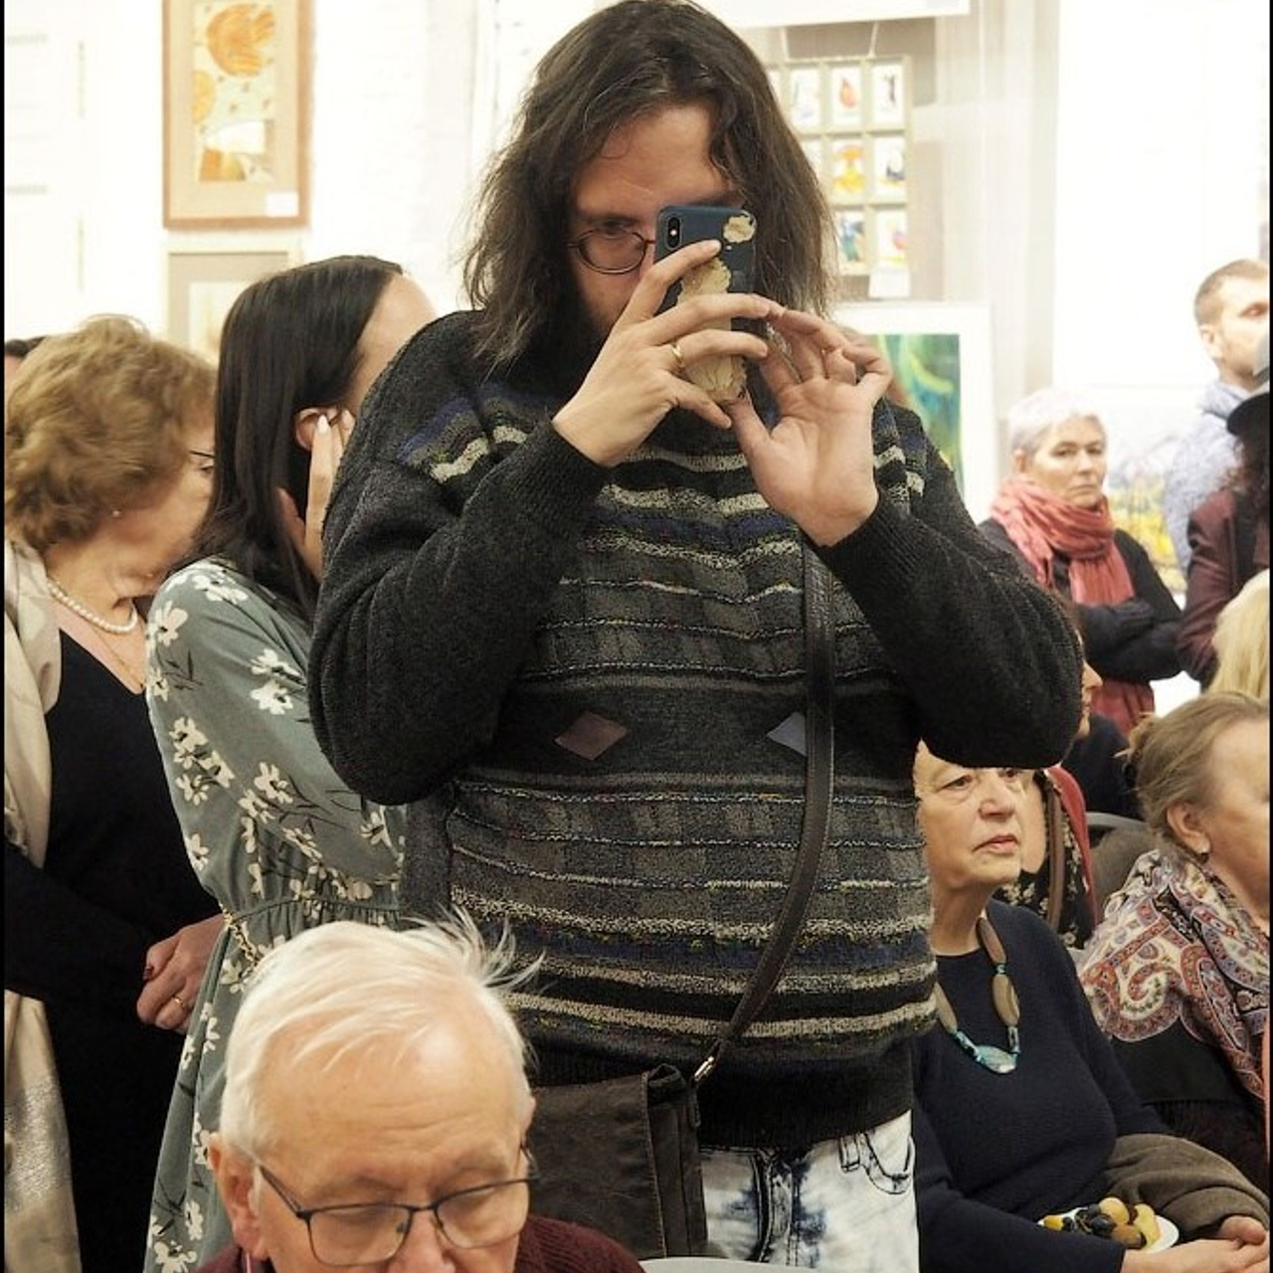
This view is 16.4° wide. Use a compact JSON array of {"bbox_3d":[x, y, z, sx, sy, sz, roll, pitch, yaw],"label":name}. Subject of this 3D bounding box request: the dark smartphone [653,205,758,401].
[{"bbox_3d":[0.050,-0.248,3.290,0.073,0.146,0.009,1,14,-8],"label":"dark smartphone"}]

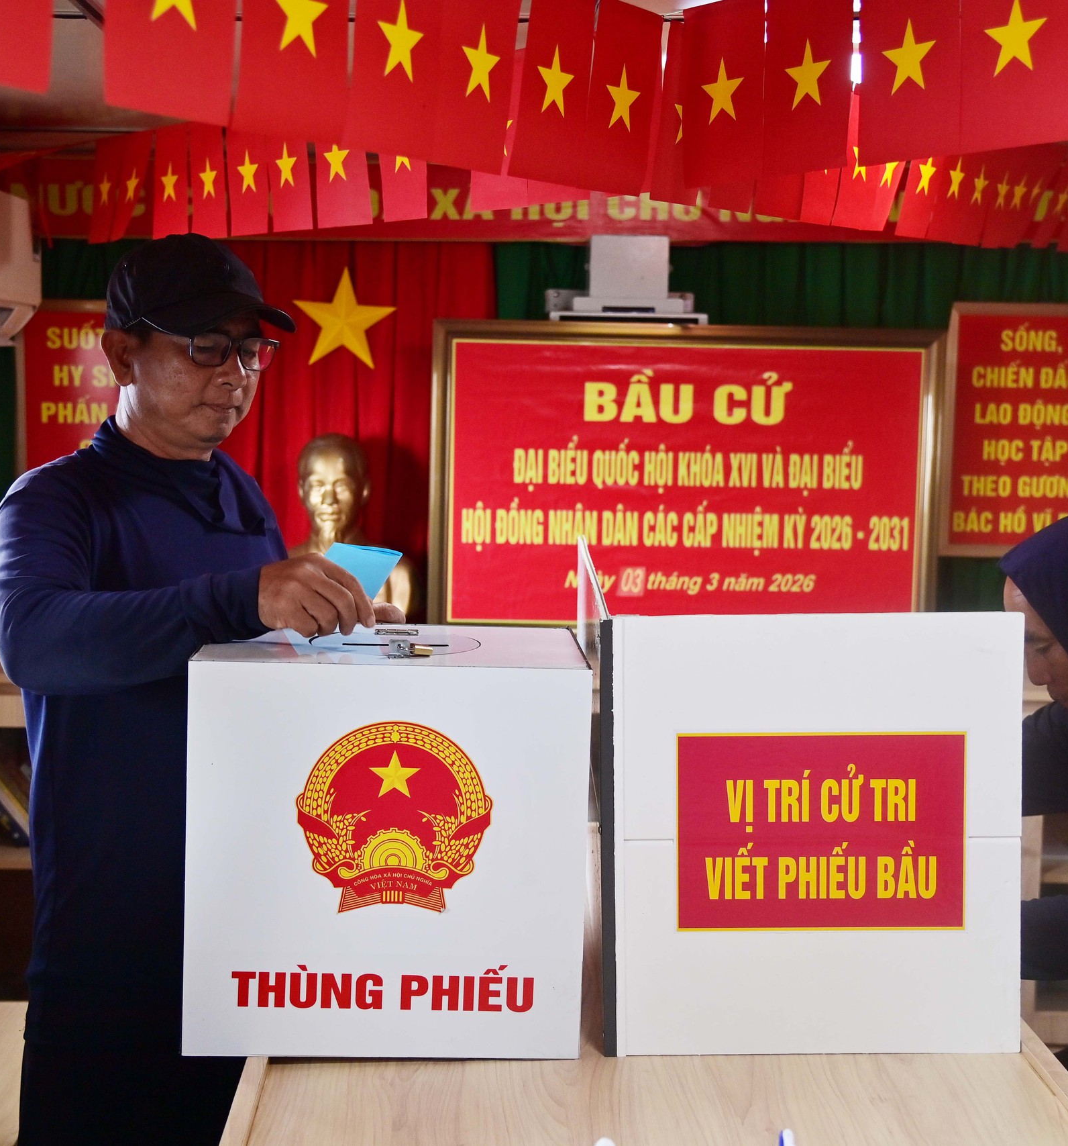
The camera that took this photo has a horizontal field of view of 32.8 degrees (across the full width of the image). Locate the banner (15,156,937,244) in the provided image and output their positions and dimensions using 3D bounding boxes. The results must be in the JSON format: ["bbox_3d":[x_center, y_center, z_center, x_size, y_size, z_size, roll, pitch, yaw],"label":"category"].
[{"bbox_3d":[0.104,-0.764,3.732,2.396,0.170,0.020,0,6,-3],"label":"banner"}]

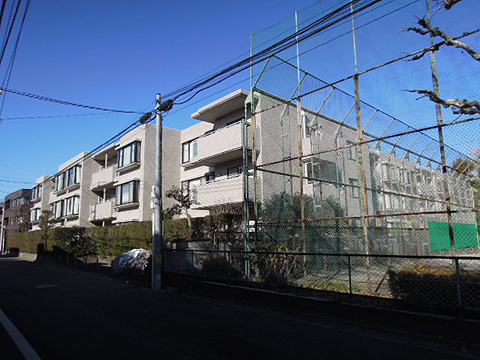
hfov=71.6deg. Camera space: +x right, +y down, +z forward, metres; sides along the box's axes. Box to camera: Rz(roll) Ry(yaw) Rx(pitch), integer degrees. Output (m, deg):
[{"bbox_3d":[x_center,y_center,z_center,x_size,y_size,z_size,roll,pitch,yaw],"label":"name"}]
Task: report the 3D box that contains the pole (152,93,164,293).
[{"bbox_3d":[-2.694,0.214,10.991,0.300,6.540,0.300,7,-13,-41],"label":"pole"}]

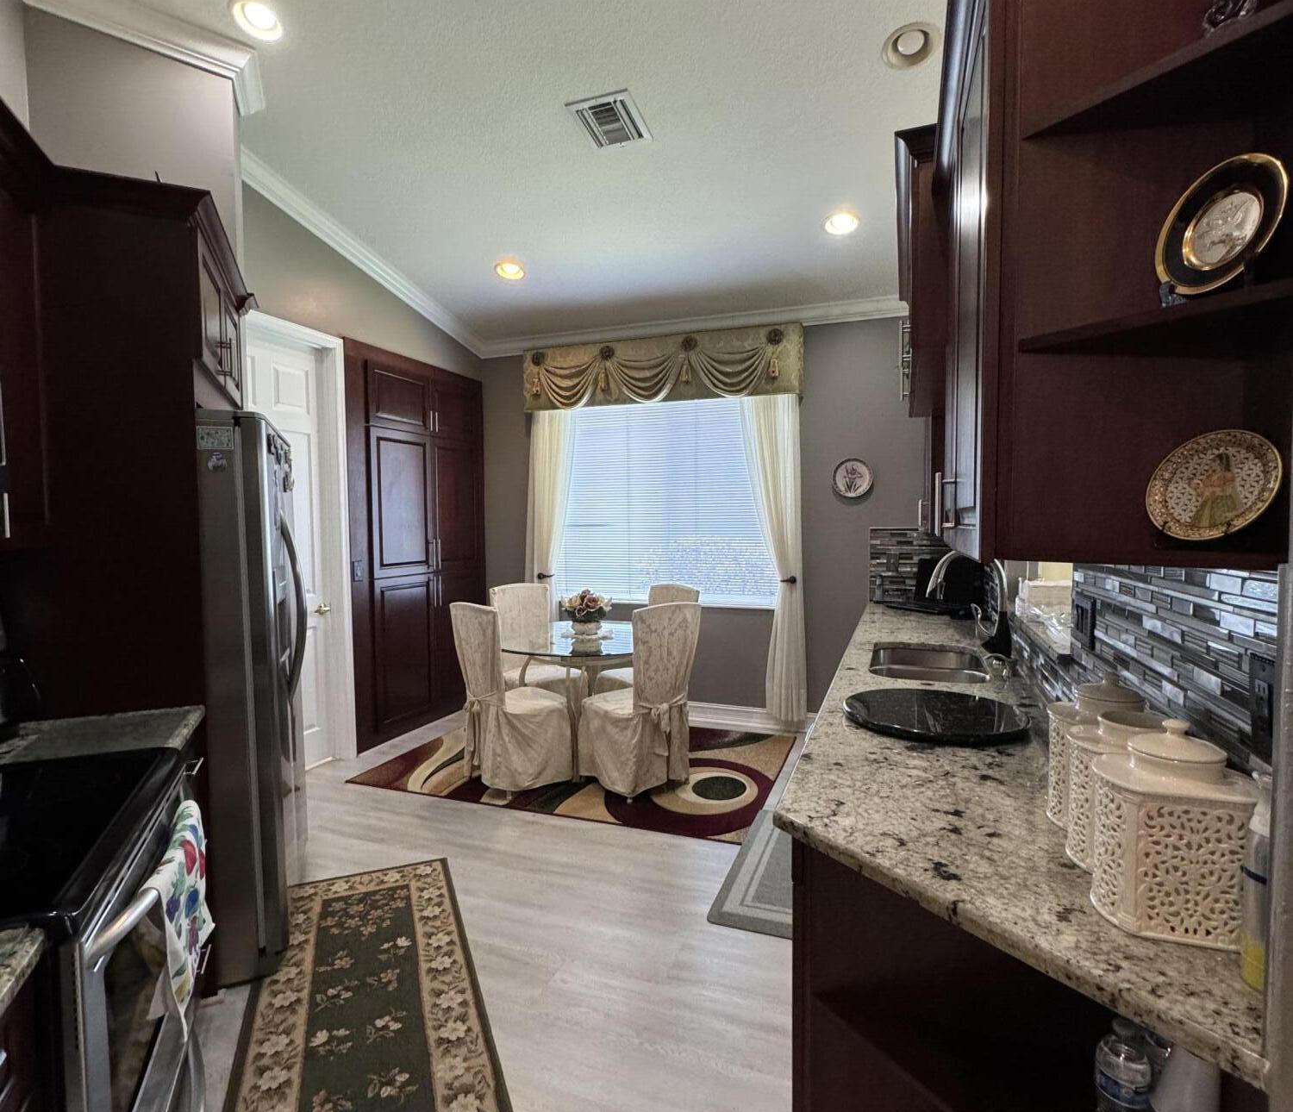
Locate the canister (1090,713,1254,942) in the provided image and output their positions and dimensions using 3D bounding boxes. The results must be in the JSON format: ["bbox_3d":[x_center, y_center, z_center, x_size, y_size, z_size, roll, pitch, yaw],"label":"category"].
[{"bbox_3d":[0.712,0.357,0.944,0.178,0.270,0.170,1,3,21],"label":"canister"}]

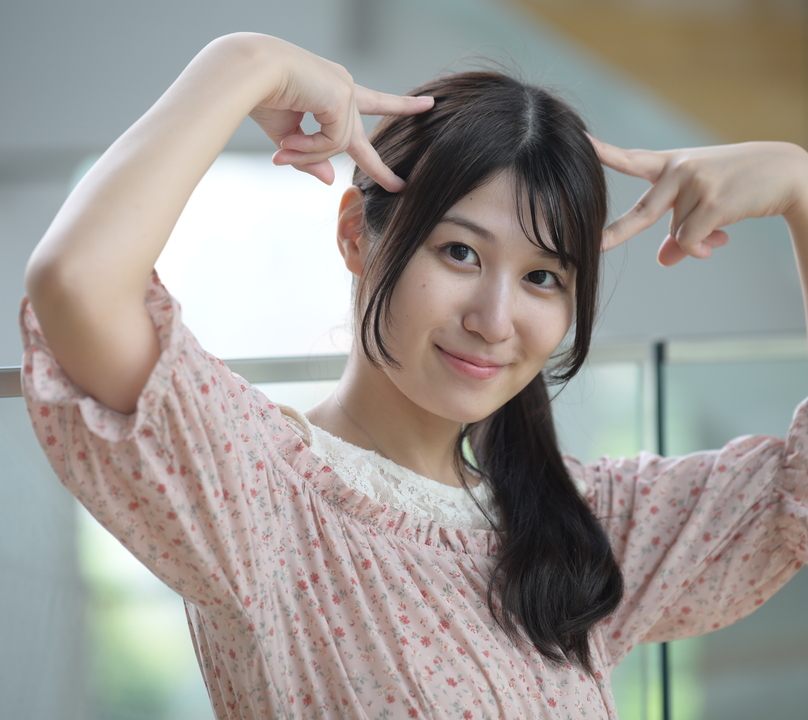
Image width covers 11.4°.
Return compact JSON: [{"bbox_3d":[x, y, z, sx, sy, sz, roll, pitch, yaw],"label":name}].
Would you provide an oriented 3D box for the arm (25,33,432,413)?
[{"bbox_3d":[-0.114,-0.089,2.620,0.265,0.247,0.190,-1,2,-3],"label":"arm"}]

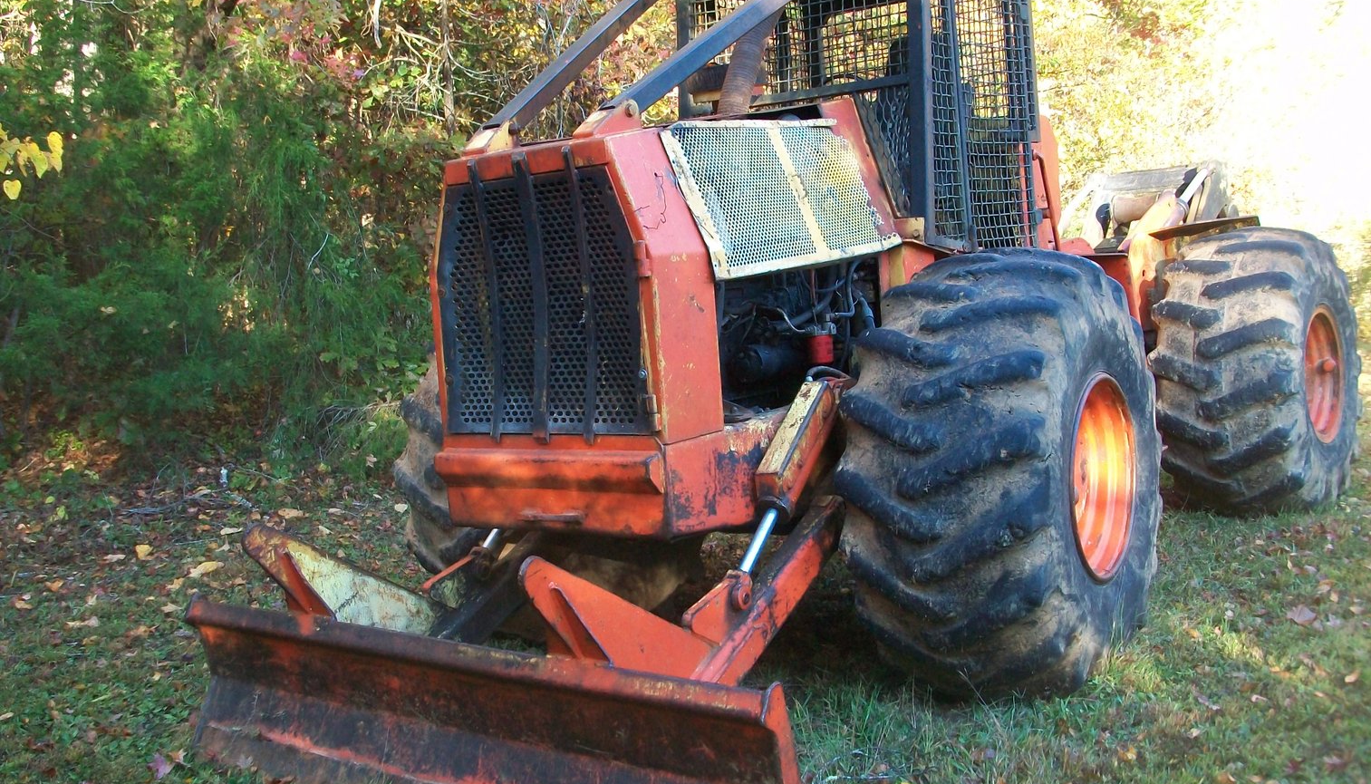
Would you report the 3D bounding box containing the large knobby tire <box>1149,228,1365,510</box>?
[{"bbox_3d":[3.112,-0.101,7.271,0.710,1.520,1.540,1,7,40],"label":"large knobby tire"}]

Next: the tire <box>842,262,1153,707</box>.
[{"bbox_3d":[1.166,0.283,4.774,0.710,1.520,1.540,0,7,34],"label":"tire"}]

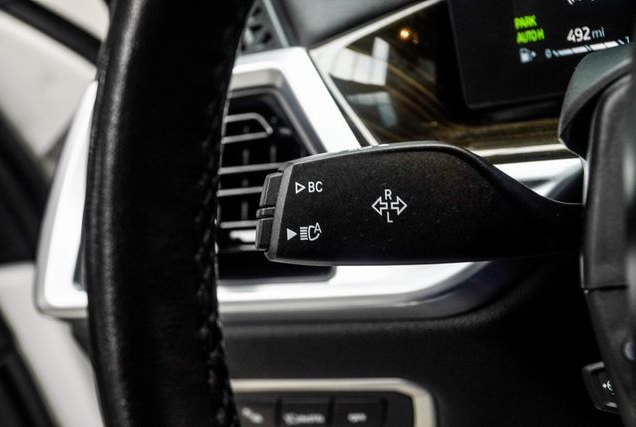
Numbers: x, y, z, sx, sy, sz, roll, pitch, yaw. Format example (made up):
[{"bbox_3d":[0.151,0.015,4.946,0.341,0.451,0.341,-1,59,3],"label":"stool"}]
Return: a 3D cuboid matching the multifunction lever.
[{"bbox_3d":[0.034,-0.003,0.320,0.110,0.040,0.029,0,5,-3],"label":"multifunction lever"}]

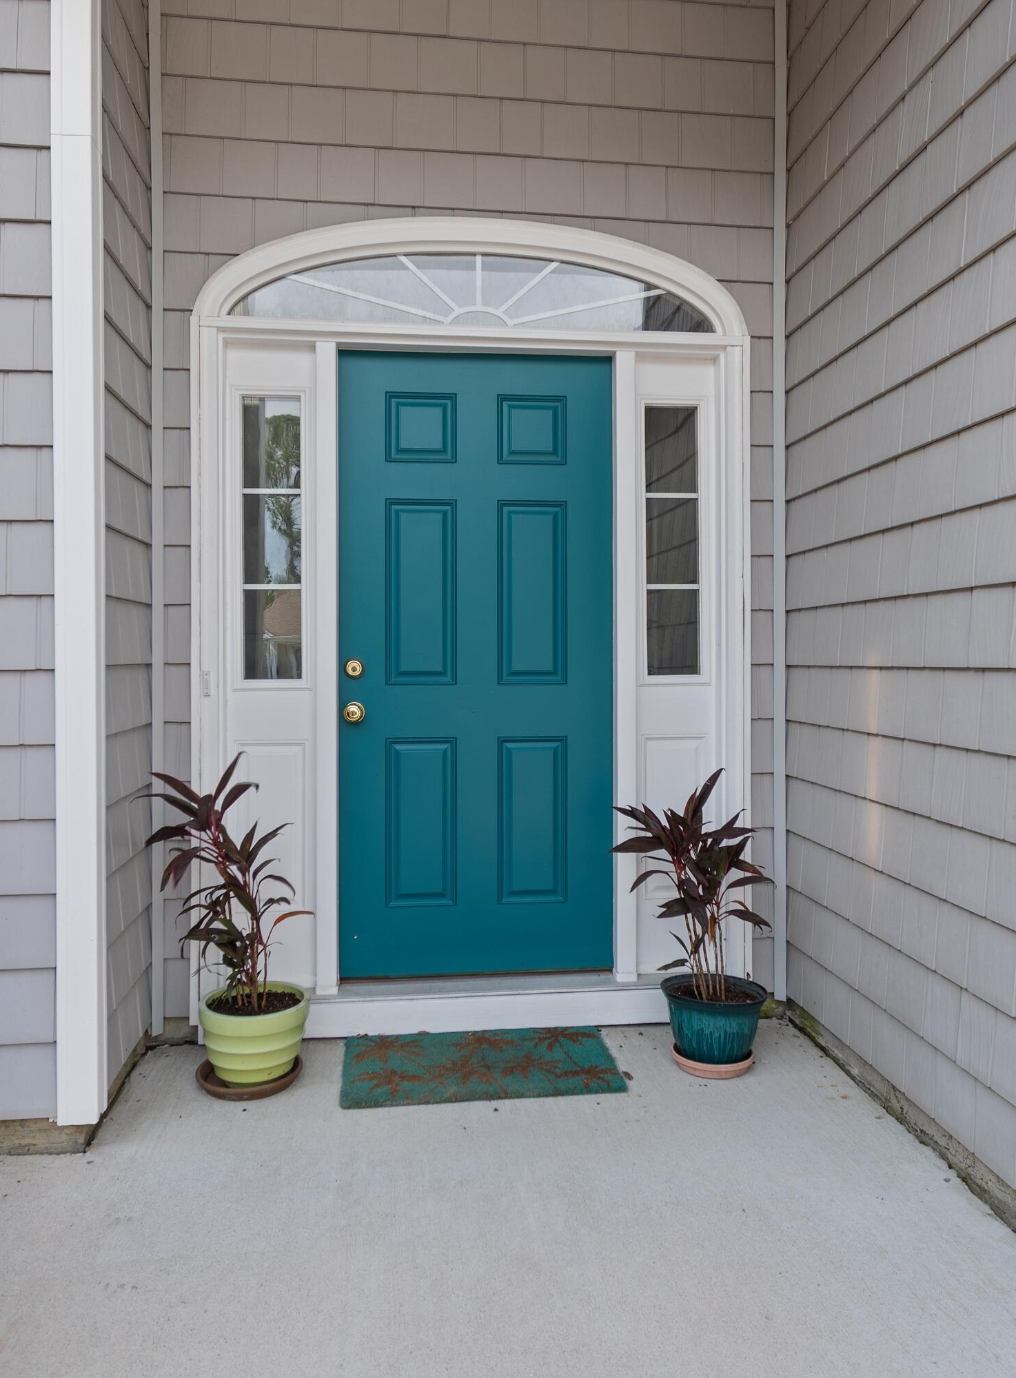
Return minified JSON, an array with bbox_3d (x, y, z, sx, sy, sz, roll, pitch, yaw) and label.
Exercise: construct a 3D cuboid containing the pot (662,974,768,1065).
[{"bbox_3d":[0.604,0.977,2.680,0.300,0.200,0.300,0,1,0],"label":"pot"}]

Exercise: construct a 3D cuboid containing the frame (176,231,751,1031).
[{"bbox_3d":[-0.093,-0.199,2.979,1.789,2.591,0.160,0,1,-7],"label":"frame"}]

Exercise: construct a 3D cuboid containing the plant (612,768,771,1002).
[{"bbox_3d":[0.537,0.565,2.680,0.440,0.665,0.420,0,1,-7],"label":"plant"}]

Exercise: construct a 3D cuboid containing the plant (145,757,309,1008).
[{"bbox_3d":[-0.788,0.530,2.570,0.450,0.700,0.420,0,1,-7],"label":"plant"}]

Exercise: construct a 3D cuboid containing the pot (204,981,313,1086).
[{"bbox_3d":[-0.707,0.962,2.560,0.295,0.205,0.295,0,1,-7],"label":"pot"}]

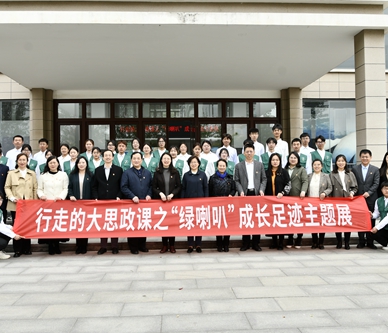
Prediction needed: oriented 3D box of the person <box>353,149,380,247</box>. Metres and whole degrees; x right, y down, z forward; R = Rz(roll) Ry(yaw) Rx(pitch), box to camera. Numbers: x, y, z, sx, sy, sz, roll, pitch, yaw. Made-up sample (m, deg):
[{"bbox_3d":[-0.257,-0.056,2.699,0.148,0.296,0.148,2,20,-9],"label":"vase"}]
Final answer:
[{"bbox_3d":[2.976,0.551,6.486,0.490,1.702,0.310,-1,-1,9],"label":"person"}]

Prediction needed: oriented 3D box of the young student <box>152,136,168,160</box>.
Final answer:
[{"bbox_3d":[-0.707,0.236,7.686,0.440,1.680,0.280,-1,-1,-3],"label":"young student"}]

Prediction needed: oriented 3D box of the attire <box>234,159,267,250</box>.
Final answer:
[{"bbox_3d":[0.962,0.652,6.380,0.530,1.560,0.330,-1,-1,0],"label":"attire"}]

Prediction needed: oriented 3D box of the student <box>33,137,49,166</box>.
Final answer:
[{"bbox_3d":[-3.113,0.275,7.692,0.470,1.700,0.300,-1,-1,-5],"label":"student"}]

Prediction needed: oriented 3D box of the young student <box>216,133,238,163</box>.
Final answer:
[{"bbox_3d":[0.724,0.167,8.099,0.470,1.750,0.290,-1,-1,-1],"label":"young student"}]

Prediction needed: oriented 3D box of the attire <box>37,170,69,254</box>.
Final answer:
[{"bbox_3d":[-2.404,0.767,6.371,0.500,1.420,0.330,-1,-1,-8],"label":"attire"}]

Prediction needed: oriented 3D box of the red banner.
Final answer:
[{"bbox_3d":[0.000,0.819,6.298,5.920,0.635,0.140,-1,-1,-3],"label":"red banner"}]

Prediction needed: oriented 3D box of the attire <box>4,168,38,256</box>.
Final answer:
[{"bbox_3d":[-2.816,0.751,6.120,0.550,1.430,0.340,0,-1,-8],"label":"attire"}]

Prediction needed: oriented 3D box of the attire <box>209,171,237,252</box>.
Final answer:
[{"bbox_3d":[0.496,0.753,6.526,0.470,1.380,0.320,-1,-1,-2],"label":"attire"}]

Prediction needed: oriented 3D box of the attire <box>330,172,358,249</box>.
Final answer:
[{"bbox_3d":[2.609,0.751,6.500,0.490,1.370,0.320,-1,-1,6],"label":"attire"}]

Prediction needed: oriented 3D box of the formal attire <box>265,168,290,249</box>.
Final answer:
[{"bbox_3d":[1.465,0.727,6.578,0.440,1.410,0.310,-1,-1,2],"label":"formal attire"}]

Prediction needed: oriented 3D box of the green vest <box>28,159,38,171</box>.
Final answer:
[{"bbox_3d":[-3.119,0.131,7.045,0.420,0.600,0.250,-1,-1,-9],"label":"green vest"}]

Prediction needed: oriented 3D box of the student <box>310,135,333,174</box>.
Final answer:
[{"bbox_3d":[2.635,0.263,7.748,0.460,1.780,0.290,-1,-1,5],"label":"student"}]

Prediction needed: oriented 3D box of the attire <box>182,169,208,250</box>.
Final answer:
[{"bbox_3d":[0.017,0.728,6.348,0.430,1.388,0.290,-1,-1,-1],"label":"attire"}]

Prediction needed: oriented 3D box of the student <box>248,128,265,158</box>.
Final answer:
[{"bbox_3d":[1.284,0.084,7.891,0.480,1.770,0.300,-1,-1,2],"label":"student"}]

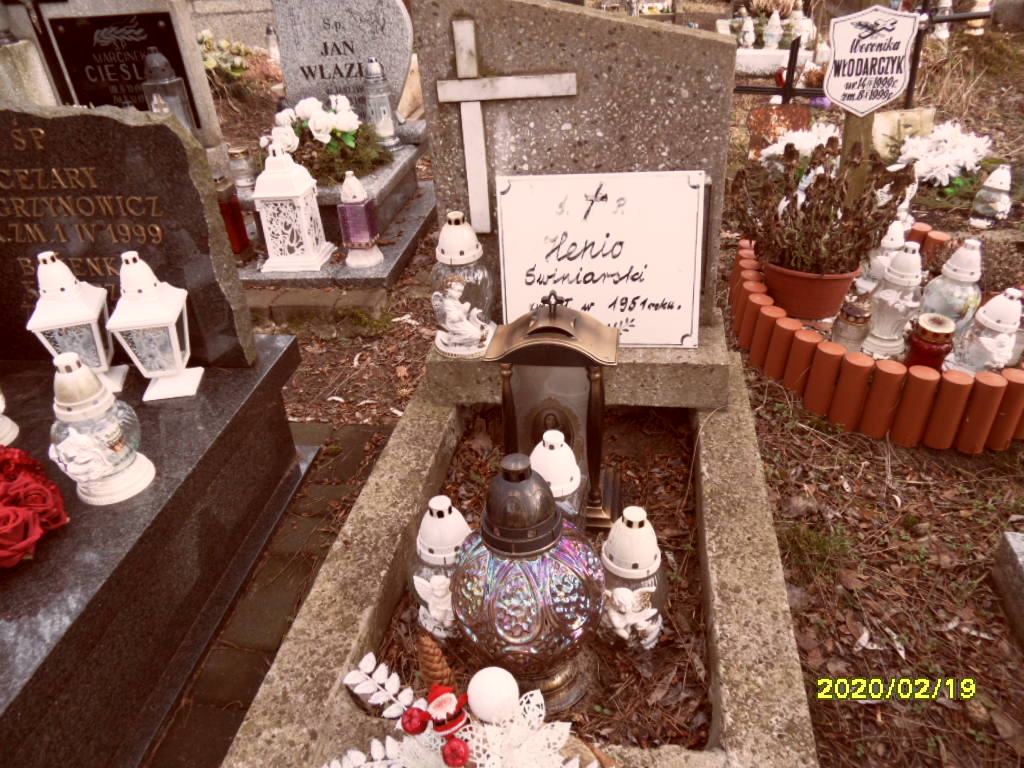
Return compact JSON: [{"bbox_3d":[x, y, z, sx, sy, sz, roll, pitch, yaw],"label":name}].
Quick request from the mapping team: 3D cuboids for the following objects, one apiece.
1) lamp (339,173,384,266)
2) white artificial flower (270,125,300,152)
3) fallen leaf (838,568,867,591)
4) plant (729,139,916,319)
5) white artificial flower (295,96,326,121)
[{"bbox_3d":[-0.445,-0.481,2.070,0.112,0.272,0.112,2,32,11],"label":"lamp"},{"bbox_3d":[-0.782,-0.847,2.450,0.103,0.092,0.095,-1,32,6],"label":"white artificial flower"},{"bbox_3d":[0.614,0.352,1.279,0.052,0.010,0.050,3,34,9],"label":"fallen leaf"},{"bbox_3d":[0.815,-0.377,1.865,0.460,0.420,0.400,3,34,9],"label":"plant"},{"bbox_3d":[-0.713,-0.970,2.500,0.105,0.085,0.095,2,32,11],"label":"white artificial flower"}]

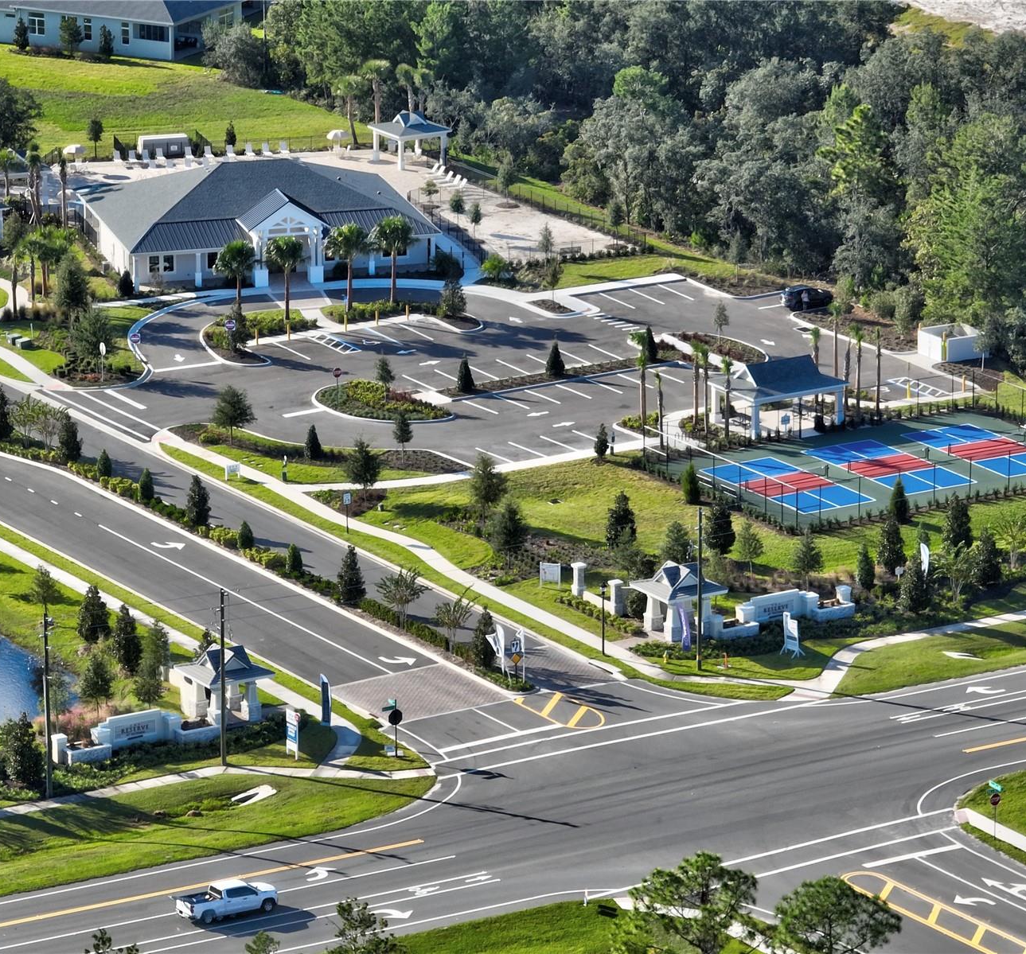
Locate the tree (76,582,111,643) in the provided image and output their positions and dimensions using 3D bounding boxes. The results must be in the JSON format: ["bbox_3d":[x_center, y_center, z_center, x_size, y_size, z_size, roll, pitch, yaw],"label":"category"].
[{"bbox_3d":[-26.999,8.725,381.336,2.210,3.710,2.210,0,16,0],"label":"tree"}]

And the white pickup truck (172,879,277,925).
[{"bbox_3d":[-16.163,23.932,336.935,5.850,1.920,2.080,-10,18,-30],"label":"white pickup truck"}]

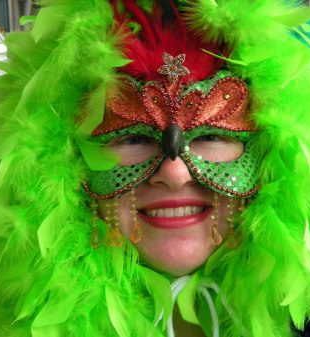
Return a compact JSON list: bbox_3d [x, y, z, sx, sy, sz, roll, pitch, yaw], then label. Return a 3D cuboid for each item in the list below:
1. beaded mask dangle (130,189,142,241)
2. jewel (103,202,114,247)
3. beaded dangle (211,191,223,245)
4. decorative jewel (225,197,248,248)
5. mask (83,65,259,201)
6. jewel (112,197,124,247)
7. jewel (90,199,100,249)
[{"bbox_3d":[-0.015,0.038,0.542,0.009,0.043,0.008,-2,5,3],"label":"beaded mask dangle"},{"bbox_3d":[-0.038,0.045,0.553,0.009,0.039,0.008,-2,5,6],"label":"jewel"},{"bbox_3d":[0.049,0.041,0.542,0.009,0.043,0.008,-2,5,-3],"label":"beaded dangle"},{"bbox_3d":[0.066,0.045,0.552,0.018,0.041,0.010,-3,5,-9],"label":"decorative jewel"},{"bbox_3d":[0.013,-0.032,0.545,0.152,0.113,0.065,-2,3,1],"label":"mask"},{"bbox_3d":[-0.030,0.043,0.550,0.009,0.041,0.008,-2,5,6],"label":"jewel"},{"bbox_3d":[-0.049,0.045,0.558,0.009,0.041,0.008,-2,5,6],"label":"jewel"}]

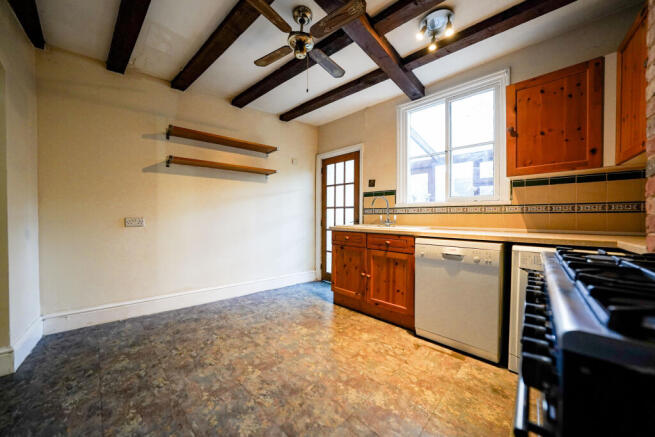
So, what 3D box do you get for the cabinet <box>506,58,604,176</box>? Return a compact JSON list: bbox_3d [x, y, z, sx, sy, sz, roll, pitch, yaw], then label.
[{"bbox_3d":[1.718,-0.694,1.699,0.492,0.721,0.297,1,1,41],"label":"cabinet"}]

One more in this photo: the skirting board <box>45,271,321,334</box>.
[{"bbox_3d":[-1.309,0.935,2.702,2.804,0.150,0.022,0,1,-36],"label":"skirting board"}]

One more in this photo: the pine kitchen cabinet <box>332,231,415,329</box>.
[{"bbox_3d":[0.615,0.590,2.479,0.947,0.865,0.565,1,1,41],"label":"pine kitchen cabinet"}]

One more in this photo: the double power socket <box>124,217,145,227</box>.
[{"bbox_3d":[-1.982,0.040,2.253,0.146,0.090,0.015,-1,1,-35],"label":"double power socket"}]

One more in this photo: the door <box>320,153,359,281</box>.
[{"bbox_3d":[0.203,0.038,3.293,0.700,1.932,0.045,1,1,41],"label":"door"}]

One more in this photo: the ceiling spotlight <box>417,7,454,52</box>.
[{"bbox_3d":[0.775,-1.359,1.547,0.230,0.130,0.230,1,1,41],"label":"ceiling spotlight"}]

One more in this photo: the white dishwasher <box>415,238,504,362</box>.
[{"bbox_3d":[1.200,0.601,1.961,0.595,0.853,0.583,1,1,41],"label":"white dishwasher"}]

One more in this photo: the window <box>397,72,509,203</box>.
[{"bbox_3d":[1.263,-0.741,2.325,1.079,1.203,0.110,1,1,41],"label":"window"}]

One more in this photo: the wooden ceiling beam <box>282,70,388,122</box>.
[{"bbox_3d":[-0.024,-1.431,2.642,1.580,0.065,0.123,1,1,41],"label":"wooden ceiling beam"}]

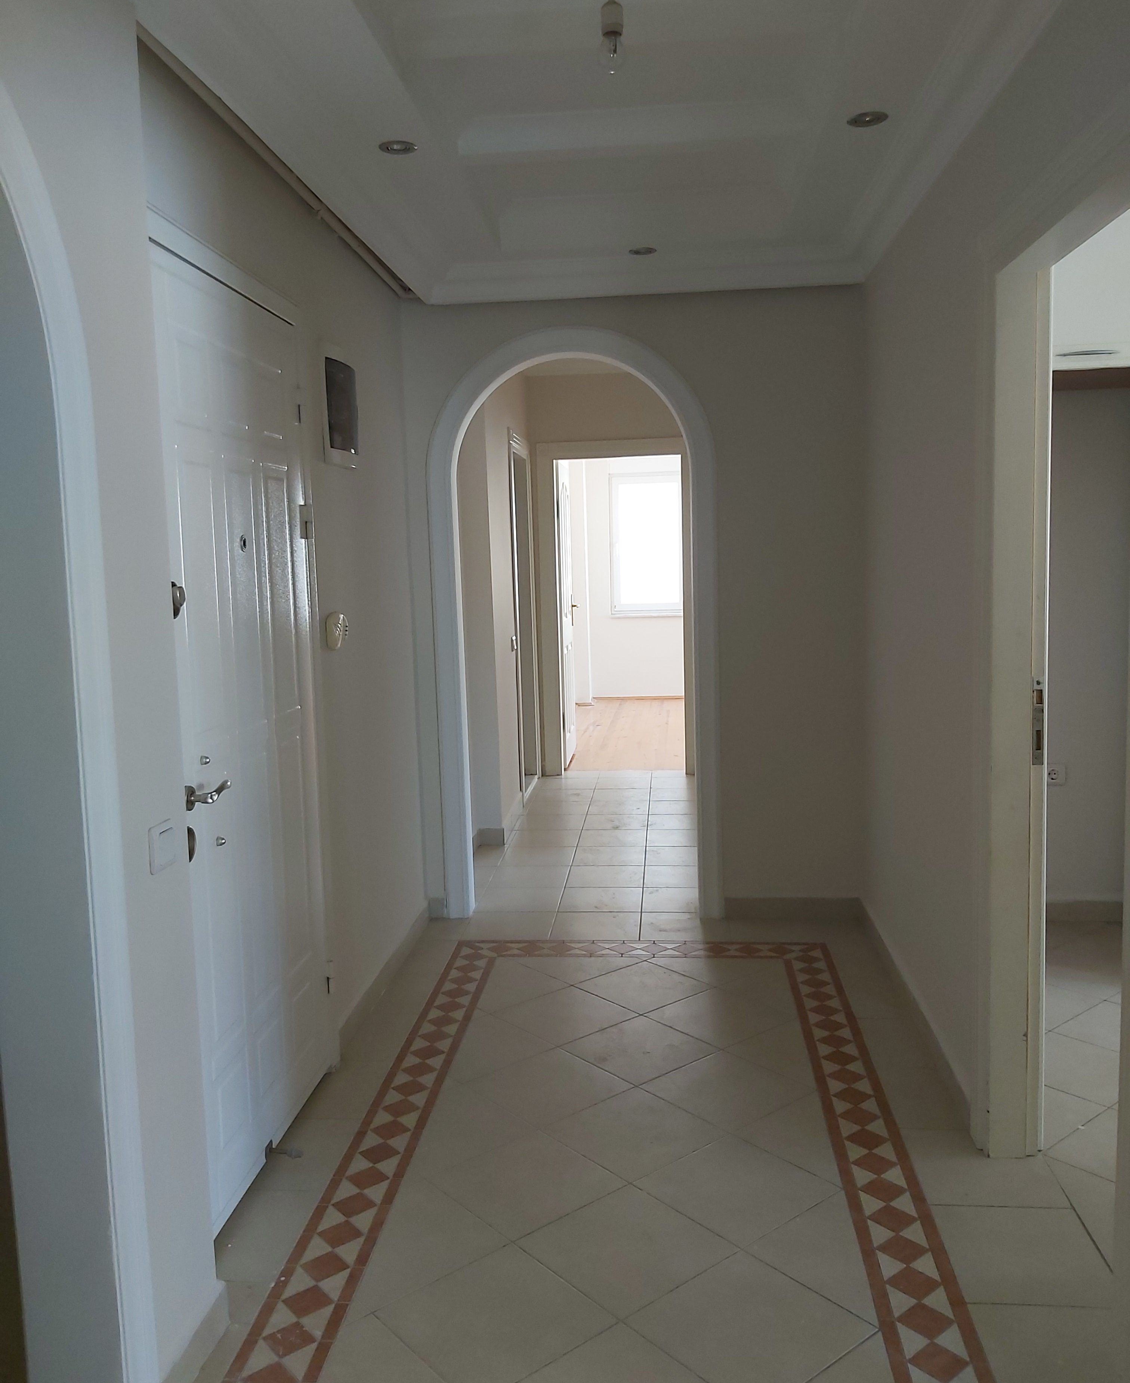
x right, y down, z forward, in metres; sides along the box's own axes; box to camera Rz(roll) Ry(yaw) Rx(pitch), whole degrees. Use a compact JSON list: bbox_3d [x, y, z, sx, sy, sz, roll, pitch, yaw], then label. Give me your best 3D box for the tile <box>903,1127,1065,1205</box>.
[{"bbox_3d":[0.959,1.103,2.619,0.301,0.010,0.334,-1,7,5],"label":"tile"}]

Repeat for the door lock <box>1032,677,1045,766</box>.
[{"bbox_3d":[1.058,0.068,2.529,0.025,0.200,0.010,-1,7,5],"label":"door lock"}]

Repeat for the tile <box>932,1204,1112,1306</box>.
[{"bbox_3d":[0.925,1.135,2.274,0.302,0.010,0.325,-1,7,5],"label":"tile"}]

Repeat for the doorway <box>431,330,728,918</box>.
[{"bbox_3d":[0.045,-0.234,4.393,1.083,2.248,0.170,-1,7,5],"label":"doorway"}]

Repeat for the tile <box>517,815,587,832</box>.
[{"bbox_3d":[-0.061,0.708,6.068,0.337,0.010,0.334,-1,7,5],"label":"tile"}]

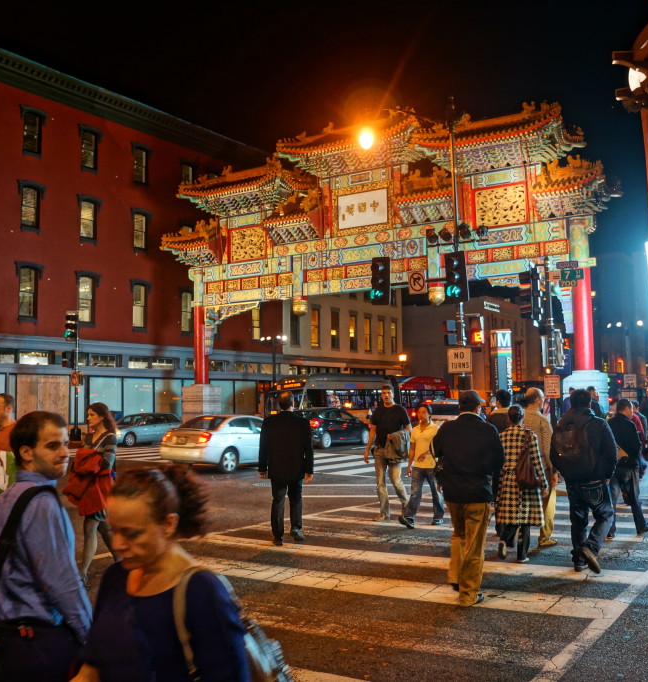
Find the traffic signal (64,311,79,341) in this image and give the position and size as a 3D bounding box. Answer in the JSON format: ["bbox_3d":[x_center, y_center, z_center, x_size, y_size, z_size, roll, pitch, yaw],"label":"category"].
[{"bbox_3d":[-9.966,-0.592,30.300,0.440,1.140,0.400,-4,-6,34],"label":"traffic signal"}]

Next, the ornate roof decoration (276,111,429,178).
[{"bbox_3d":[1.672,-8.828,34.569,7.200,2.700,3.200,-3,-5,33],"label":"ornate roof decoration"}]

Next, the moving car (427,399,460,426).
[{"bbox_3d":[6.732,3.733,36.368,1.880,1.780,4.600,-4,-6,34],"label":"moving car"}]

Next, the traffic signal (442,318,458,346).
[{"bbox_3d":[3.197,-0.215,19.400,0.320,0.700,0.360,-4,-5,29],"label":"traffic signal"}]

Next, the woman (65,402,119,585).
[{"bbox_3d":[-2.197,1.430,7.330,0.520,1.680,0.480,2,-5,-32],"label":"woman"}]

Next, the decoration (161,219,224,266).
[{"bbox_3d":[-6.335,-4.901,39.443,2.900,2.550,2.600,-3,-5,33],"label":"decoration"}]

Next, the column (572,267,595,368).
[{"bbox_3d":[9.967,-0.803,29.739,0.740,3.940,0.740,-4,-5,29],"label":"column"}]

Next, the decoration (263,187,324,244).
[{"bbox_3d":[-1.250,-5.767,36.229,2.800,2.500,2.200,-3,-5,33],"label":"decoration"}]

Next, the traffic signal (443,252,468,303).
[{"bbox_3d":[3.272,-1.605,19.100,0.580,1.270,0.320,-4,-5,34],"label":"traffic signal"}]

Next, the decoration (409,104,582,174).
[{"bbox_3d":[7.324,-8.263,31.756,6.000,2.800,3.800,-4,-5,29],"label":"decoration"}]

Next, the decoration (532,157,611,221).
[{"bbox_3d":[9.401,-5.688,28.963,2.700,2.400,3.000,-4,-6,30],"label":"decoration"}]

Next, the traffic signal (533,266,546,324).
[{"bbox_3d":[4.332,-0.967,15.800,0.460,1.180,0.460,-4,-6,33],"label":"traffic signal"}]

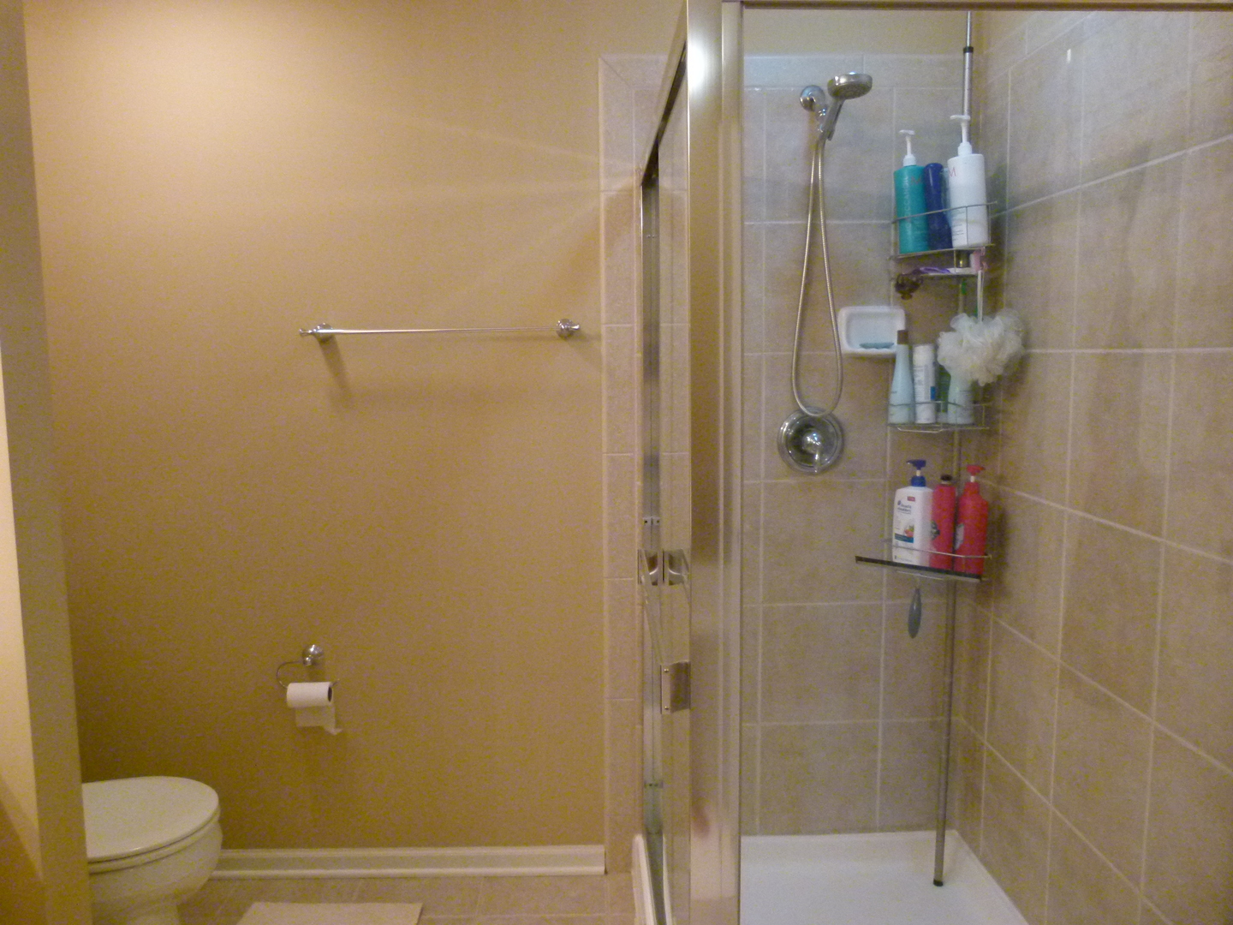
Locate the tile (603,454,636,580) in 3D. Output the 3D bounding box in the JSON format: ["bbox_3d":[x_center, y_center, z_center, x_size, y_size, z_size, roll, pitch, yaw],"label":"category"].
[{"bbox_3d":[0.010,0.141,2.308,0.078,0.323,0.010,-1,7,-1],"label":"tile"}]

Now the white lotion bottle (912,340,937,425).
[{"bbox_3d":[0.744,-0.190,2.150,0.047,0.192,0.047,-2,8,25],"label":"white lotion bottle"}]

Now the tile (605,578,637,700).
[{"bbox_3d":[0.010,0.466,2.346,0.079,0.323,0.010,-1,7,-1],"label":"tile"}]

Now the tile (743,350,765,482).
[{"bbox_3d":[0.213,-0.108,2.293,0.325,0.325,0.012,-1,7,-2],"label":"tile"}]

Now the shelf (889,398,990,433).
[{"bbox_3d":[0.772,-0.110,2.134,0.240,0.075,0.170,5,9,39],"label":"shelf"}]

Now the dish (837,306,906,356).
[{"bbox_3d":[0.642,-0.332,2.239,0.168,0.122,0.075,-1,7,-2],"label":"dish"}]

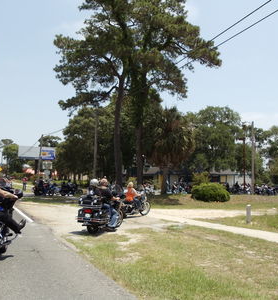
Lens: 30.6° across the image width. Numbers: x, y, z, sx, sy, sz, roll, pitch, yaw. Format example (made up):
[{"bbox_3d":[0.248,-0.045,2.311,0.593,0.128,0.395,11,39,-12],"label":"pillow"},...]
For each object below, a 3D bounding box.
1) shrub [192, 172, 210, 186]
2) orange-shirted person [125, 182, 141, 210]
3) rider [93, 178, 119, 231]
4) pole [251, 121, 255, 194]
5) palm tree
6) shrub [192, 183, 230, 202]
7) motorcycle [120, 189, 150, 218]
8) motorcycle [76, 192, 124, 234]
[{"bbox_3d":[4.839,2.596,40.000,1.500,1.750,1.500,1,-3,0],"label":"shrub"},{"bbox_3d":[-0.221,1.866,20.400,0.550,1.130,0.800,-2,-4,35],"label":"orange-shirted person"},{"bbox_3d":[-0.895,1.501,14.000,0.680,1.380,0.850,-1,-4,24],"label":"rider"},{"bbox_3d":[11.036,0.723,49.000,0.240,7.200,0.240,1,-3,0],"label":"pole"},{"bbox_3d":[2.918,0.042,43.000,3.700,7.500,3.700,1,-3,0],"label":"palm tree"},{"bbox_3d":[4.683,2.784,33.300,2.400,1.250,2.200,1,-3,0],"label":"shrub"},{"bbox_3d":[-0.101,2.157,20.500,0.850,1.120,2.250,-2,-4,35],"label":"motorcycle"},{"bbox_3d":[-0.988,1.668,13.950,0.920,1.180,2.400,-1,-4,22],"label":"motorcycle"}]

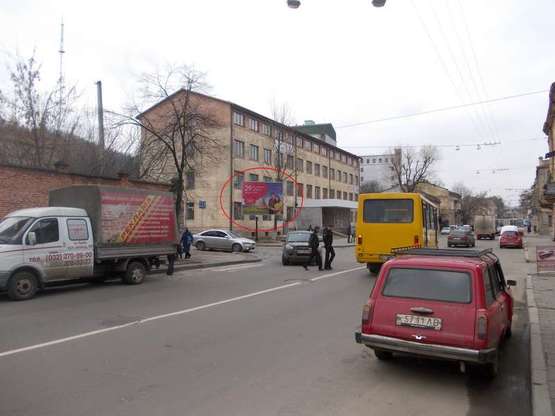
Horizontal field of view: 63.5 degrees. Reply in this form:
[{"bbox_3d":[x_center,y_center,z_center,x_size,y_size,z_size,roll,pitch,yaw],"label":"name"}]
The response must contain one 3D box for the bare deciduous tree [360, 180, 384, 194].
[{"bbox_3d":[20.109,-0.155,95.111,7.000,12.000,7.000,-1,-3,29],"label":"bare deciduous tree"}]

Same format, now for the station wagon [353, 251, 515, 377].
[{"bbox_3d":[2.690,1.430,7.031,1.640,1.490,4.100,-1,-3,30],"label":"station wagon"}]

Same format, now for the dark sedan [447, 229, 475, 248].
[{"bbox_3d":[16.323,2.682,39.338,1.750,1.480,4.400,-1,-3,29],"label":"dark sedan"}]

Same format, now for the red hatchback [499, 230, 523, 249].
[{"bbox_3d":[20.445,2.713,39.162,1.680,1.480,4.000,-1,-3,29],"label":"red hatchback"}]

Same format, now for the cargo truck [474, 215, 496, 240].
[{"bbox_3d":[27.940,2.667,59.778,2.400,3.100,6.500,-1,-3,29],"label":"cargo truck"}]

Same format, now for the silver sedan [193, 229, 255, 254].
[{"bbox_3d":[-3.760,2.259,30.881,4.600,1.460,1.800,0,-2,22],"label":"silver sedan"}]

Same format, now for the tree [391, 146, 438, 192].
[{"bbox_3d":[19.447,-1.899,64.246,5.900,12.800,5.900,-1,-3,29],"label":"tree"}]

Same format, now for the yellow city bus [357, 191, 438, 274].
[{"bbox_3d":[5.505,1.172,19.252,2.300,2.970,7.300,-1,-2,25],"label":"yellow city bus"}]

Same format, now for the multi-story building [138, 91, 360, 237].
[{"bbox_3d":[-0.557,-4.158,69.449,14.000,17.200,41.500,-2,-3,30],"label":"multi-story building"}]

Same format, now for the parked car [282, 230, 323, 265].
[{"bbox_3d":[1.073,1.952,21.477,1.750,1.510,4.200,0,-2,0],"label":"parked car"}]

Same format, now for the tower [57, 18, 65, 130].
[{"bbox_3d":[-290.107,-169.494,608.587,10.000,170.000,10.000,-2,-3,30],"label":"tower"}]

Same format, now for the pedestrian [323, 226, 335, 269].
[{"bbox_3d":[2.103,1.644,18.343,0.550,1.790,0.500,-1,-3,14],"label":"pedestrian"}]

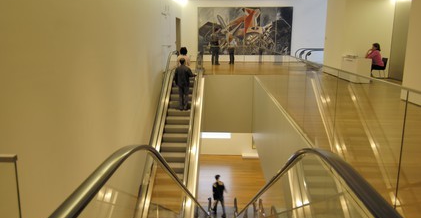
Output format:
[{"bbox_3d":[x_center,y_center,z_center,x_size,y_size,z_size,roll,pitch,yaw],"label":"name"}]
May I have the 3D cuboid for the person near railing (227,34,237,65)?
[{"bbox_3d":[1.127,-3.227,18.806,0.480,1.650,0.340,-2,12,-8],"label":"person near railing"}]

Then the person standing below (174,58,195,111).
[{"bbox_3d":[-0.894,-0.848,12.193,0.660,1.800,0.420,0,11,2],"label":"person standing below"}]

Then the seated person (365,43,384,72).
[{"bbox_3d":[5.762,-1.671,12.270,0.620,1.200,0.450,1,11,4],"label":"seated person"}]

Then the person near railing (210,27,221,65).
[{"bbox_3d":[0.256,-3.217,18.277,0.520,1.840,0.380,10,15,41],"label":"person near railing"}]

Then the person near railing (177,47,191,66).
[{"bbox_3d":[-0.991,-1.443,13.015,0.500,1.660,0.340,0,11,2],"label":"person near railing"}]

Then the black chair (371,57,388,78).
[{"bbox_3d":[5.969,-1.458,12.357,0.490,0.750,0.460,1,11,4],"label":"black chair"}]

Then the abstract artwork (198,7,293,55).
[{"bbox_3d":[2.005,-4.521,20.524,5.490,2.750,0.070,0,11,2],"label":"abstract artwork"}]

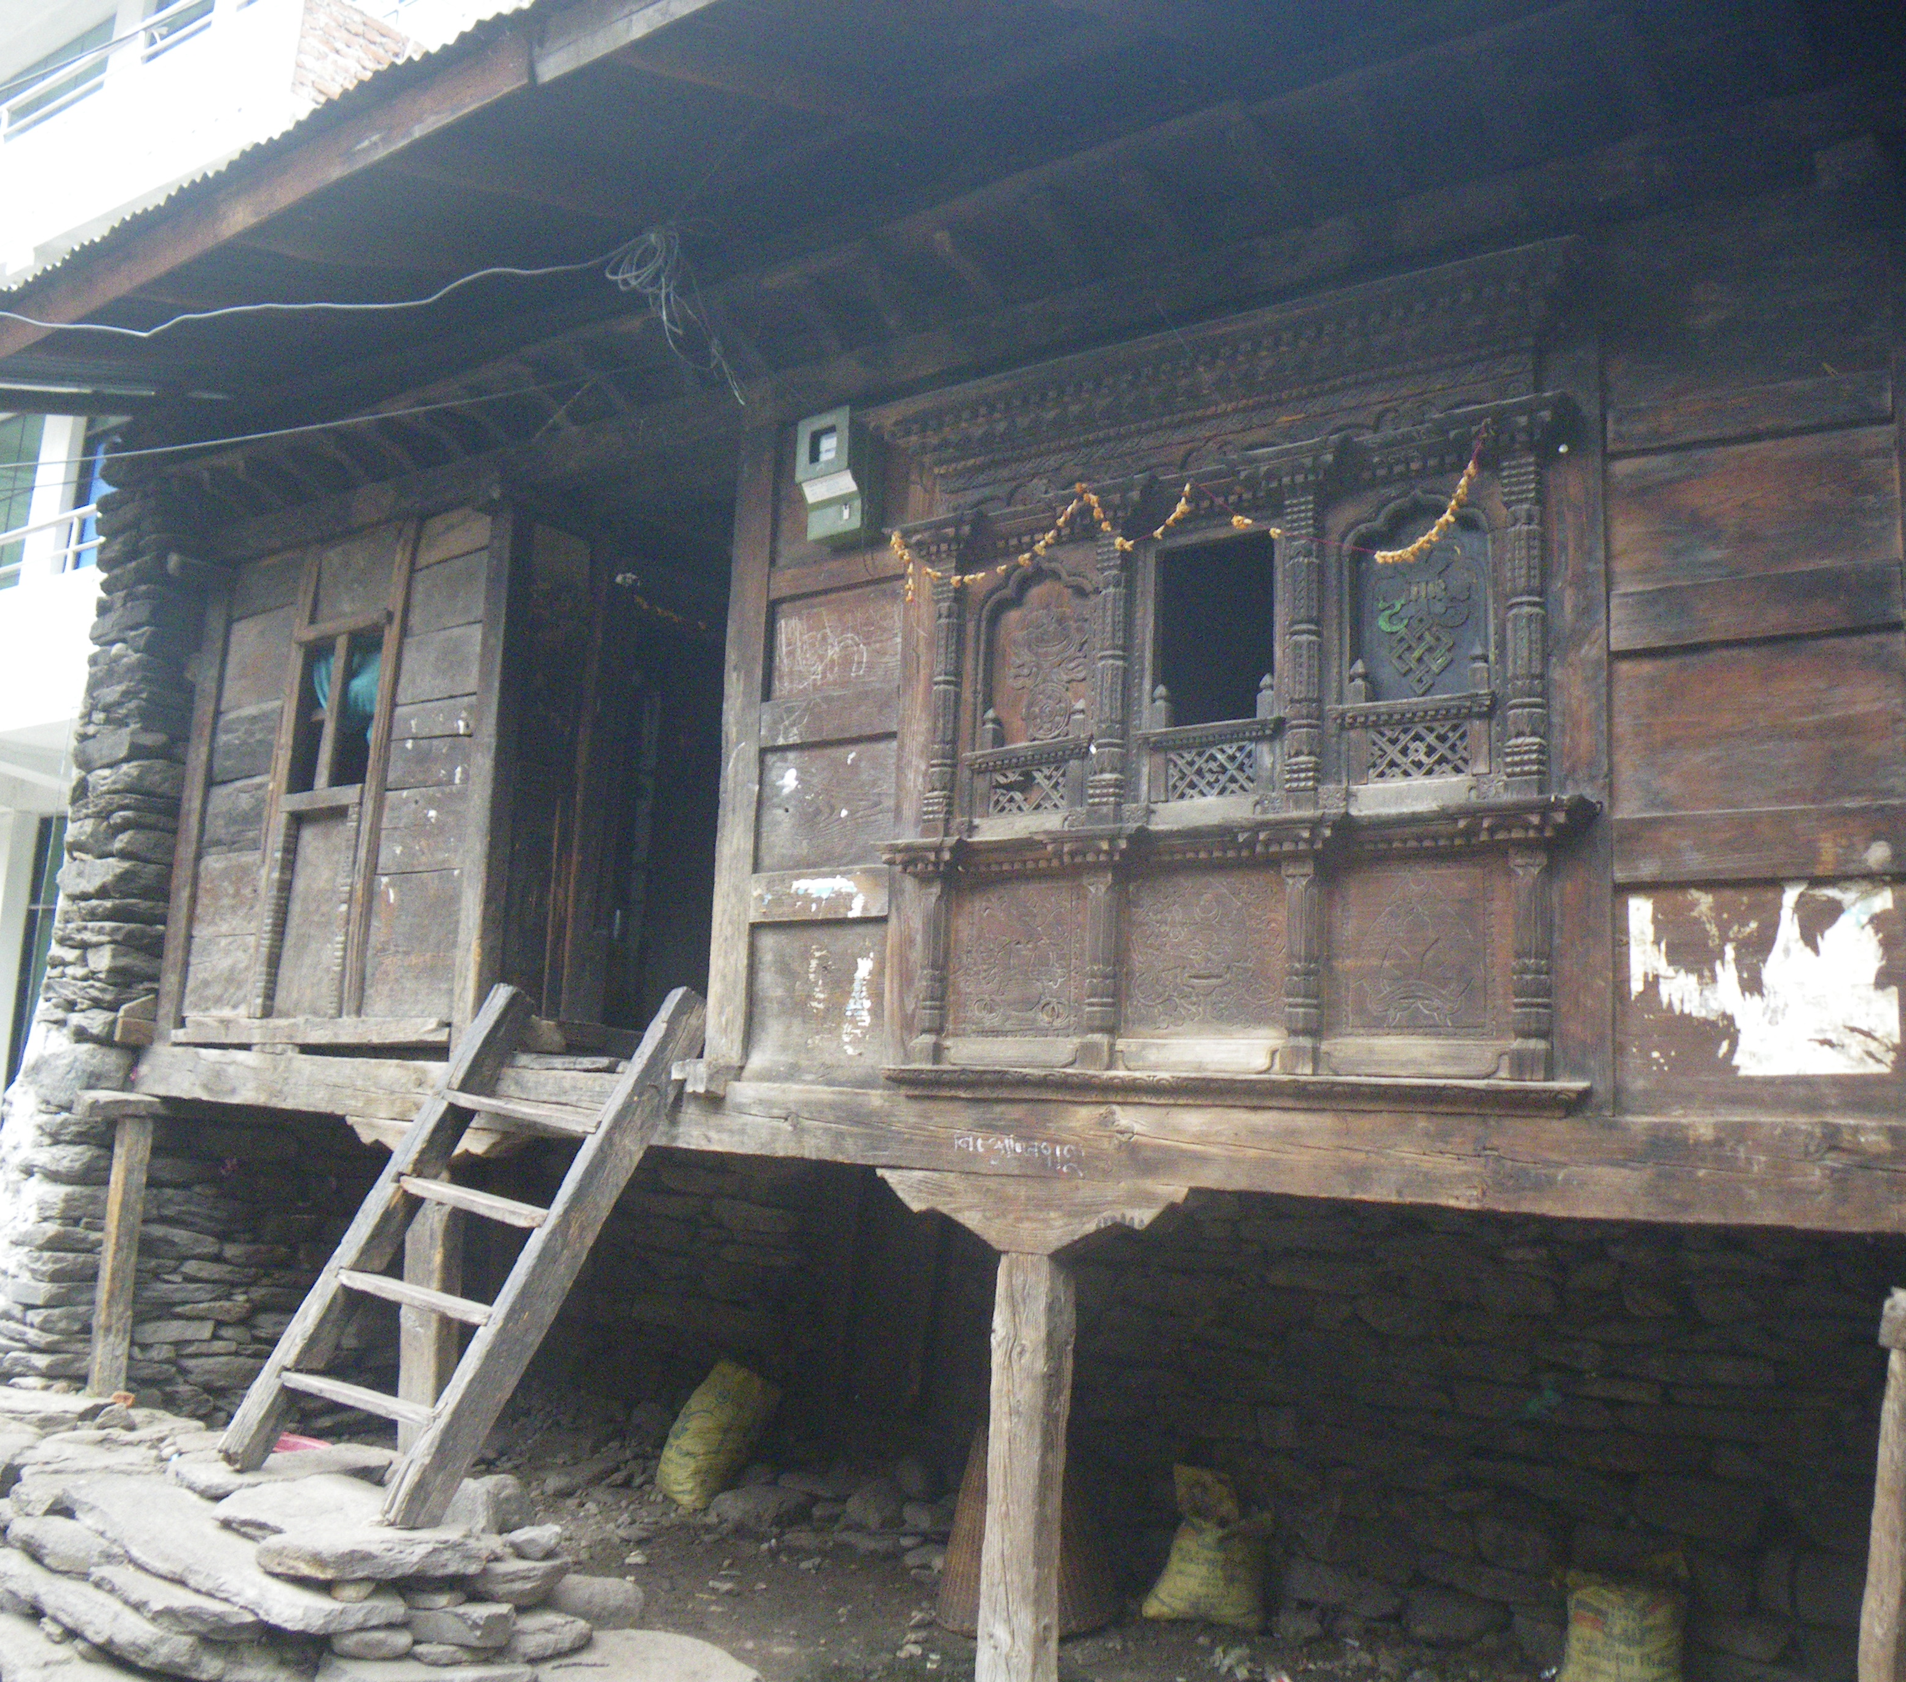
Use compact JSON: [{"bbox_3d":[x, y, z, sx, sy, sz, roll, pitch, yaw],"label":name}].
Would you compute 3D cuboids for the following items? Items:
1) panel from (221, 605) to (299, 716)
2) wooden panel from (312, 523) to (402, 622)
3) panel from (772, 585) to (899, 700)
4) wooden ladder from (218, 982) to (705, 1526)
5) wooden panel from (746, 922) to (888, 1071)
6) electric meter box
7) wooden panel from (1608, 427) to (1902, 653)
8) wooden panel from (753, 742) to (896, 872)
[{"bbox_3d":[-2.515,-0.654,6.627,0.420,0.352,0.045,-4,-10,36],"label":"panel"},{"bbox_3d":[-2.070,-0.921,6.339,0.474,0.299,0.045,-4,-10,36],"label":"wooden panel"},{"bbox_3d":[-0.316,-0.534,4.958,0.453,0.303,0.045,-4,-10,36],"label":"panel"},{"bbox_3d":[-1.310,1.066,4.948,0.620,1.558,0.150,7,-36,27],"label":"wooden ladder"},{"bbox_3d":[-0.350,0.414,4.824,0.489,0.402,0.045,-4,-10,36],"label":"wooden panel"},{"bbox_3d":[-0.307,-0.985,4.920,0.187,0.320,0.128,-4,-10,36],"label":"electric meter box"},{"bbox_3d":[1.567,-0.588,3.557,0.533,0.402,0.045,-4,-10,36],"label":"wooden panel"},{"bbox_3d":[-0.332,-0.094,4.896,0.471,0.354,0.045,-4,-10,36],"label":"wooden panel"}]

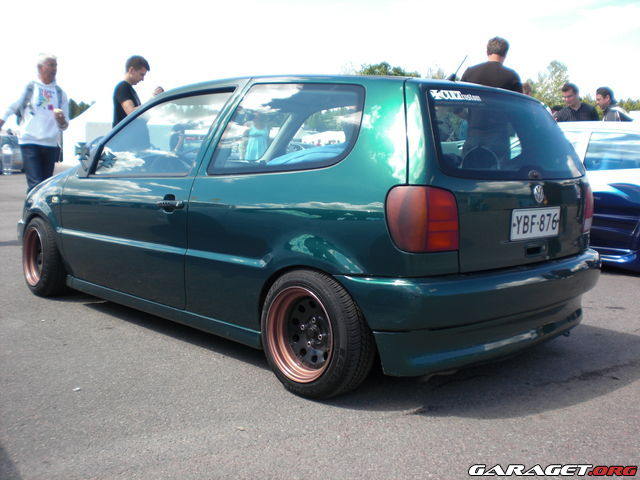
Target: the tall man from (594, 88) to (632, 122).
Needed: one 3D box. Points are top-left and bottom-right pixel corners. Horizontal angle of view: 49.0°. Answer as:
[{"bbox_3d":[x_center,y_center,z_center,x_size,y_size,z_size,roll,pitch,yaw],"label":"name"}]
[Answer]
[{"bbox_3d":[3.045,-0.739,7.455,0.420,1.730,0.520,-1,8,-22],"label":"tall man"}]

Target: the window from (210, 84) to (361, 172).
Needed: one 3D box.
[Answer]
[{"bbox_3d":[-0.145,-0.451,2.878,0.800,0.430,0.080,8,-9,43],"label":"window"}]

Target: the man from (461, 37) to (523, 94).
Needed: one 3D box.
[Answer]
[{"bbox_3d":[1.220,-0.560,5.191,0.520,1.820,0.360,2,7,6],"label":"man"}]

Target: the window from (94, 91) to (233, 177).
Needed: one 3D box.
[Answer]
[{"bbox_3d":[-0.811,-0.518,3.497,1.040,0.440,0.050,8,-8,44],"label":"window"}]

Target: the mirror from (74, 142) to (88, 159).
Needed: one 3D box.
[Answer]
[{"bbox_3d":[-1.304,-0.484,3.844,0.040,0.095,0.090,8,9,44],"label":"mirror"}]

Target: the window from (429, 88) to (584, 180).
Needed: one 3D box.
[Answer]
[{"bbox_3d":[0.797,-0.425,2.876,1.150,0.385,0.080,-4,-17,-45],"label":"window"}]

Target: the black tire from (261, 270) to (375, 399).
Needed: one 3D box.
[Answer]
[{"bbox_3d":[-0.012,0.367,2.781,0.490,0.490,0.195,8,7,43],"label":"black tire"}]

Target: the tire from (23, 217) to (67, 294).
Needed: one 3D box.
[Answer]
[{"bbox_3d":[-1.718,0.102,4.425,0.180,0.485,0.485,-3,8,-40],"label":"tire"}]

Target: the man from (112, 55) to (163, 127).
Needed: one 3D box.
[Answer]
[{"bbox_3d":[-1.563,-0.701,6.055,0.480,1.720,0.500,3,7,7],"label":"man"}]

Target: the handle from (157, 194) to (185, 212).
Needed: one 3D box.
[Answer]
[{"bbox_3d":[-0.693,-0.164,3.215,0.205,0.080,0.045,8,9,44],"label":"handle"}]

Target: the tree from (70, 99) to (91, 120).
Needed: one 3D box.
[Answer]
[{"bbox_3d":[-32.628,-15.475,95.450,3.600,7.370,3.600,2,7,0],"label":"tree"}]

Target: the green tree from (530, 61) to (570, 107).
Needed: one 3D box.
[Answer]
[{"bbox_3d":[18.812,-10.202,58.547,3.800,8.970,3.800,2,7,0],"label":"green tree"}]

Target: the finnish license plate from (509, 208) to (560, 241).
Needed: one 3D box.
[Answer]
[{"bbox_3d":[0.875,-0.065,2.827,0.015,0.118,0.397,8,9,44],"label":"finnish license plate"}]

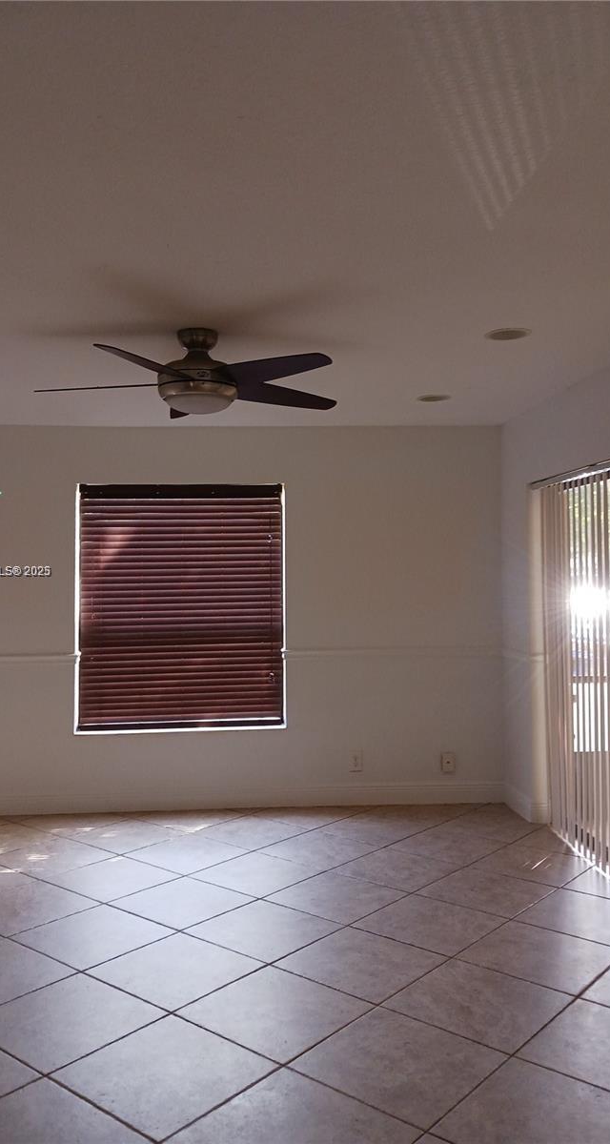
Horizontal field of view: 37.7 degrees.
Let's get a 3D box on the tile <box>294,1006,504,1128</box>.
[{"bbox_3d":[0.291,1.509,2.760,0.498,0.010,0.498,0,0,39],"label":"tile"}]

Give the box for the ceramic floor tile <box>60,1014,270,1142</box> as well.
[{"bbox_3d":[-0.419,1.502,2.679,0.500,0.010,0.500,-1,-1,40],"label":"ceramic floor tile"}]

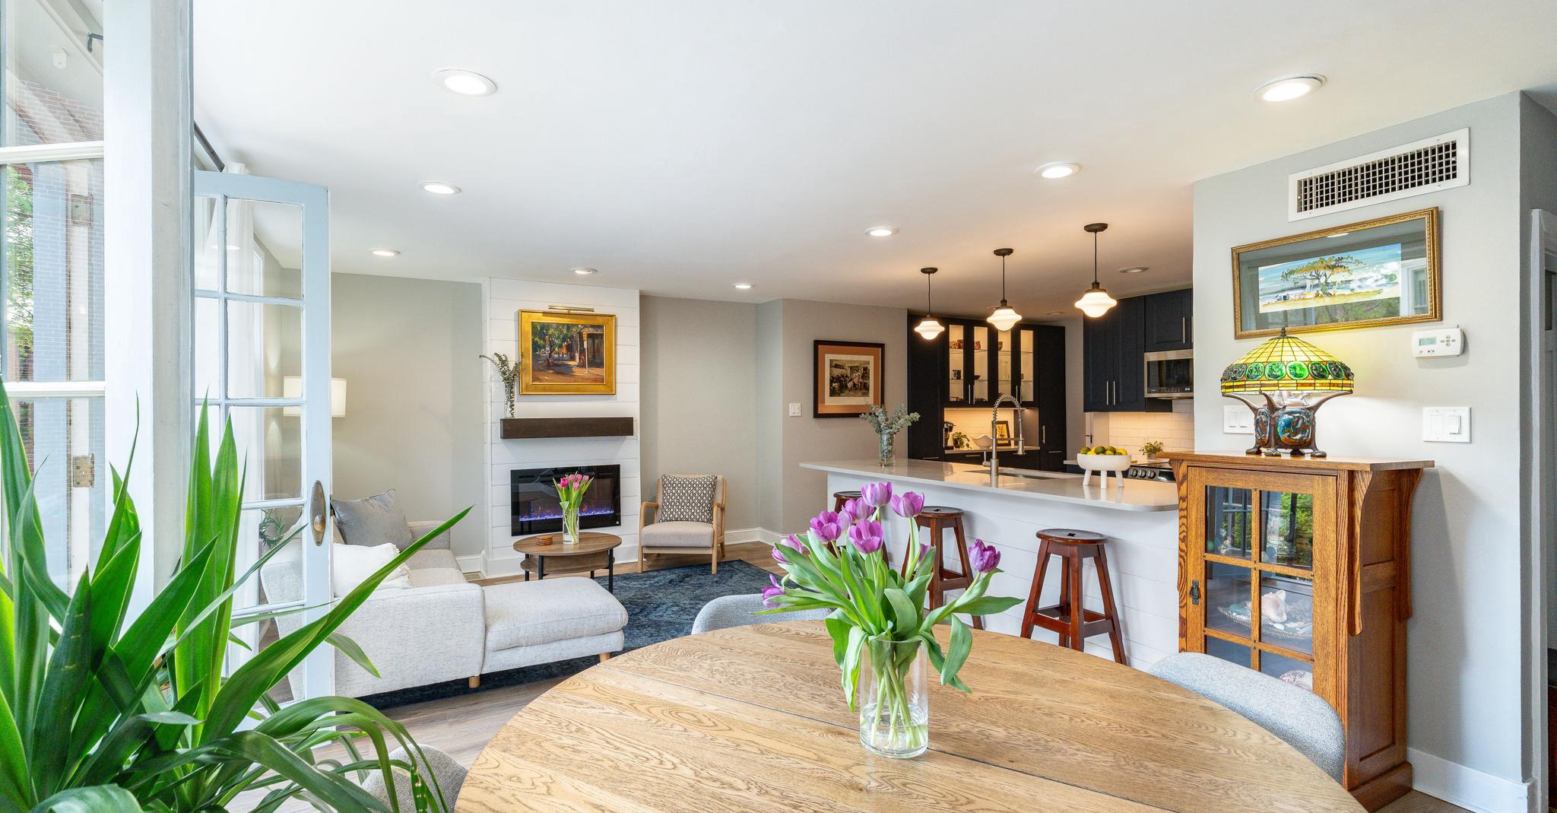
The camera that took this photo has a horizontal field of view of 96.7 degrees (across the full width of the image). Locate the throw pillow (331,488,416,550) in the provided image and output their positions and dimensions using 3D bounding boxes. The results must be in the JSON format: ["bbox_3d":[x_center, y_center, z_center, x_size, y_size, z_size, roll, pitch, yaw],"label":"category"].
[{"bbox_3d":[-2.690,0.785,4.601,0.150,0.460,0.470,-22,-10,26],"label":"throw pillow"}]

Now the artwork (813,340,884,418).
[{"bbox_3d":[0.740,-0.265,7.082,0.885,0.775,0.035,0,0,-30],"label":"artwork"}]

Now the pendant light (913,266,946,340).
[{"bbox_3d":[1.140,-0.763,5.196,0.225,0.525,0.225,0,0,0],"label":"pendant light"}]

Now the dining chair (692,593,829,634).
[{"bbox_3d":[0.020,1.013,1.985,0.510,0.800,0.560,0,0,-16],"label":"dining chair"}]

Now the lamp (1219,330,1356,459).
[{"bbox_3d":[1.949,-0.057,2.649,0.415,0.500,0.415,0,0,-30],"label":"lamp"}]

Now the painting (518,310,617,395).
[{"bbox_3d":[-1.792,-0.449,5.929,0.795,0.695,0.050,0,0,-29],"label":"painting"}]

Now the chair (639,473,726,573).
[{"bbox_3d":[-0.803,0.995,6.028,0.670,0.770,0.740,0,0,5],"label":"chair"}]

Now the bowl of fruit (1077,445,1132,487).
[{"bbox_3d":[1.890,0.358,4.010,0.312,0.235,0.312,0,0,0],"label":"bowl of fruit"}]

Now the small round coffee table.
[{"bbox_3d":[-1.482,1.177,4.871,0.755,0.440,0.755,0,0,0],"label":"small round coffee table"}]

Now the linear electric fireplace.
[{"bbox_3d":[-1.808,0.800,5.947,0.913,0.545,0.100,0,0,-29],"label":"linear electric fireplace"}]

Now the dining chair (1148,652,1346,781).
[{"bbox_3d":[0.835,1.013,1.510,0.560,0.800,0.510,0,0,-21],"label":"dining chair"}]

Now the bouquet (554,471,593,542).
[{"bbox_3d":[-1.458,0.712,4.874,0.275,0.490,0.250,0,0,-29],"label":"bouquet"}]

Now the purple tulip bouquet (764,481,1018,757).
[{"bbox_3d":[0.225,0.400,1.333,0.480,0.500,0.420,0,0,0],"label":"purple tulip bouquet"}]

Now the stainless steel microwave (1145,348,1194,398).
[{"bbox_3d":[3.399,-0.253,5.497,0.400,0.390,0.745,0,0,-29],"label":"stainless steel microwave"}]

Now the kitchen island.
[{"bbox_3d":[1.417,0.928,4.723,1.080,0.920,2.950,0,0,-29],"label":"kitchen island"}]

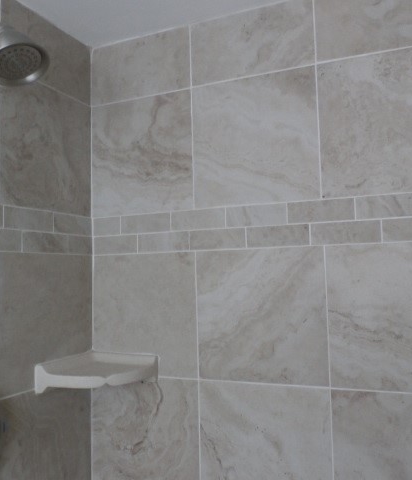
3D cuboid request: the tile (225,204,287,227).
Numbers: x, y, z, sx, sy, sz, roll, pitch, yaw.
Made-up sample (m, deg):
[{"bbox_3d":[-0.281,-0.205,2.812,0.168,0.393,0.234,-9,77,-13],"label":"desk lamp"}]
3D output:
[{"bbox_3d":[0.122,-0.057,1.110,0.149,0.049,0.011,-3,-4,23],"label":"tile"}]

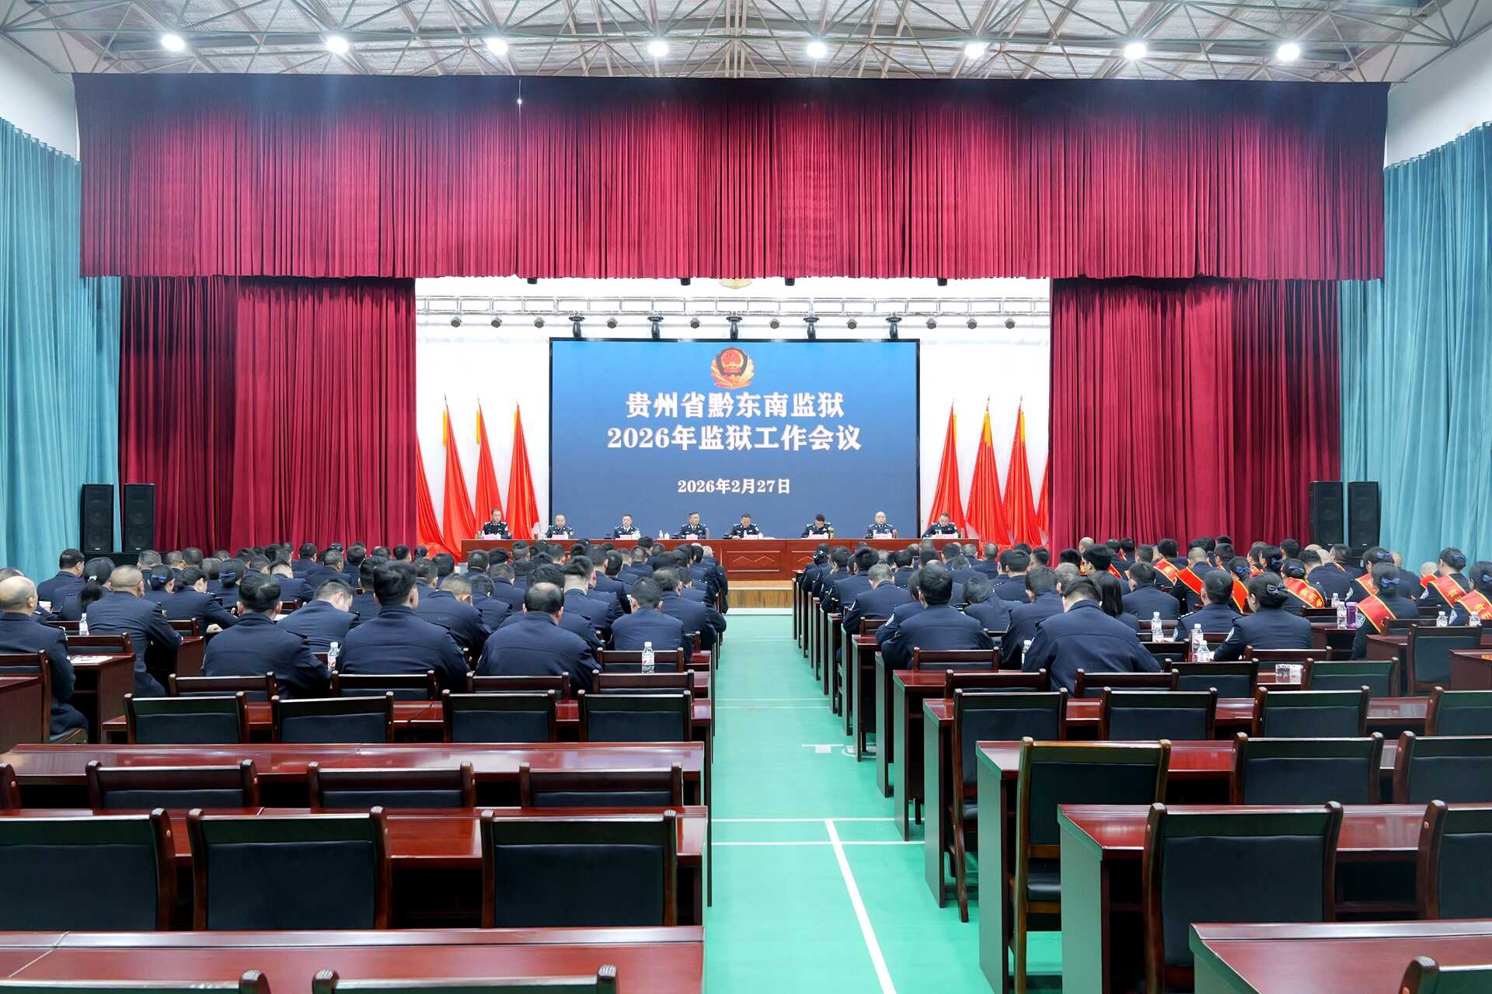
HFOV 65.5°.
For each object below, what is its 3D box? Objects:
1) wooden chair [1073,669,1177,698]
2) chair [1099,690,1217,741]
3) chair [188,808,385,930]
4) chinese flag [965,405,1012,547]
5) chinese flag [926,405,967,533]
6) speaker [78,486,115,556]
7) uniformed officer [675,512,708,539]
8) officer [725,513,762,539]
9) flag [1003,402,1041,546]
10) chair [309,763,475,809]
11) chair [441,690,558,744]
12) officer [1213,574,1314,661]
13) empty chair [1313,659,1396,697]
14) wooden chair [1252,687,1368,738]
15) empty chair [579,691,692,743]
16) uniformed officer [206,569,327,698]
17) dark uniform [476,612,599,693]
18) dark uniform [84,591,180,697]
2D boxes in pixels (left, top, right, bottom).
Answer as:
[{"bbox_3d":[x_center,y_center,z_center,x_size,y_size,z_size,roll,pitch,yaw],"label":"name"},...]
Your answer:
[{"bbox_3d":[1.704,1.244,5.441,0.460,0.920,0.560,0,-1,-1],"label":"wooden chair"},{"bbox_3d":[1.631,1.211,4.793,0.445,0.910,0.530,0,-1,0],"label":"chair"},{"bbox_3d":[-1.042,1.149,2.885,0.445,0.900,0.570,0,-1,-1],"label":"chair"},{"bbox_3d":[5.090,-0.391,24.300,0.980,3.170,0.500,0,-1,-1],"label":"chinese flag"},{"bbox_3d":[4.124,-0.251,23.800,0.861,3.372,0.500,0,-1,-1],"label":"chinese flag"},{"bbox_3d":[-11.134,0.365,19.900,0.460,1.170,0.460,1,-1,-36],"label":"speaker"},{"bbox_3d":[-1.026,0.945,22.186,0.580,1.310,0.720,0,-1,-1],"label":"uniformed officer"},{"bbox_3d":[-0.011,0.947,22.100,0.630,1.220,0.700,0,-1,-1],"label":"officer"},{"bbox_3d":[5.666,-0.275,23.800,0.789,3.420,0.500,0,-1,-1],"label":"flag"},{"bbox_3d":[-0.962,1.158,3.385,0.445,0.900,0.570,0,-1,-1],"label":"chair"},{"bbox_3d":[-0.961,1.210,4.737,0.445,0.910,0.530,0,-1,-1],"label":"chair"},{"bbox_3d":[2.947,1.085,6.612,0.550,1.280,0.720,0,-1,-1],"label":"officer"},{"bbox_3d":[2.936,1.260,5.915,0.460,0.920,0.560,0,-1,-7],"label":"empty chair"},{"bbox_3d":[2.208,1.198,4.760,0.455,0.920,0.530,0,-1,-1],"label":"wooden chair"},{"bbox_3d":[-0.434,1.197,4.700,0.455,0.920,0.530,0,-1,-1],"label":"empty chair"},{"bbox_3d":[-2.120,0.995,5.280,0.570,1.290,0.700,0,-1,3],"label":"uniformed officer"},{"bbox_3d":[-0.930,0.829,5.200,0.550,0.620,0.480,0,-1,-1],"label":"dark uniform"},{"bbox_3d":[-3.755,0.921,7.100,0.570,0.710,0.520,0,-1,-1],"label":"dark uniform"}]

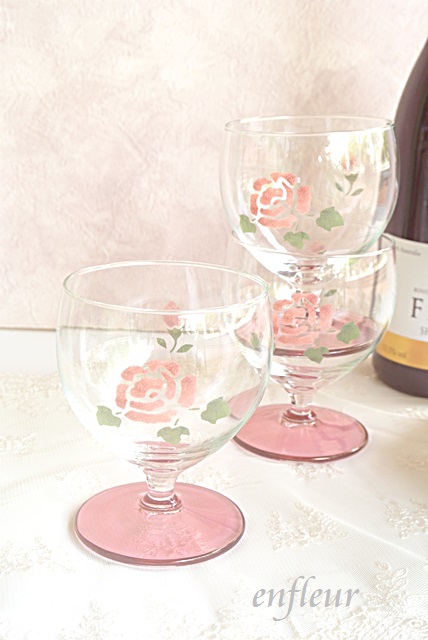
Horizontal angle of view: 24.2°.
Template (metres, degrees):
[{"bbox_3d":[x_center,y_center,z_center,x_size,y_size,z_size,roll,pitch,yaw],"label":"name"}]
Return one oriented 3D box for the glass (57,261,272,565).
[{"bbox_3d":[-0.021,0.037,0.417,0.088,0.106,0.088,2,17,0],"label":"glass"}]

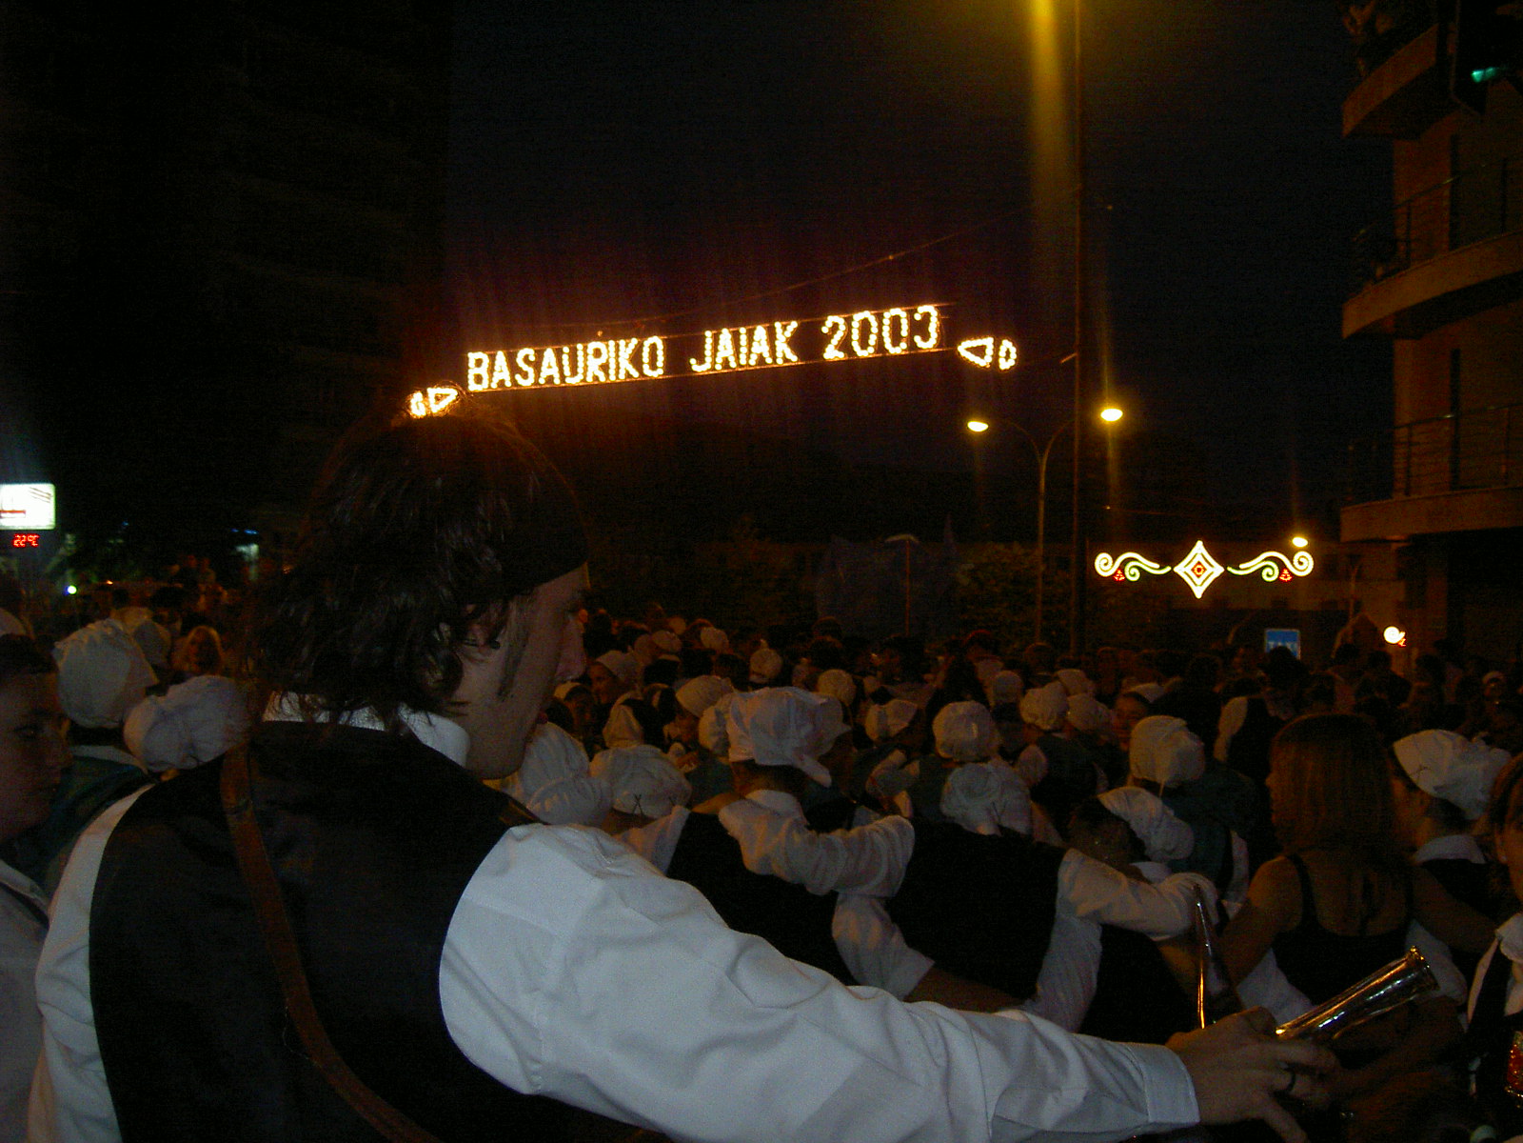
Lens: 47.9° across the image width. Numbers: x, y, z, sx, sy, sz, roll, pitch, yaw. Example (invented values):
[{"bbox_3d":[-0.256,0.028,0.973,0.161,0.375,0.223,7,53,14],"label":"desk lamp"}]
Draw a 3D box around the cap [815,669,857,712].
[{"bbox_3d":[0.437,0.683,10.000,0.240,0.220,0.260,1,-2,0],"label":"cap"}]

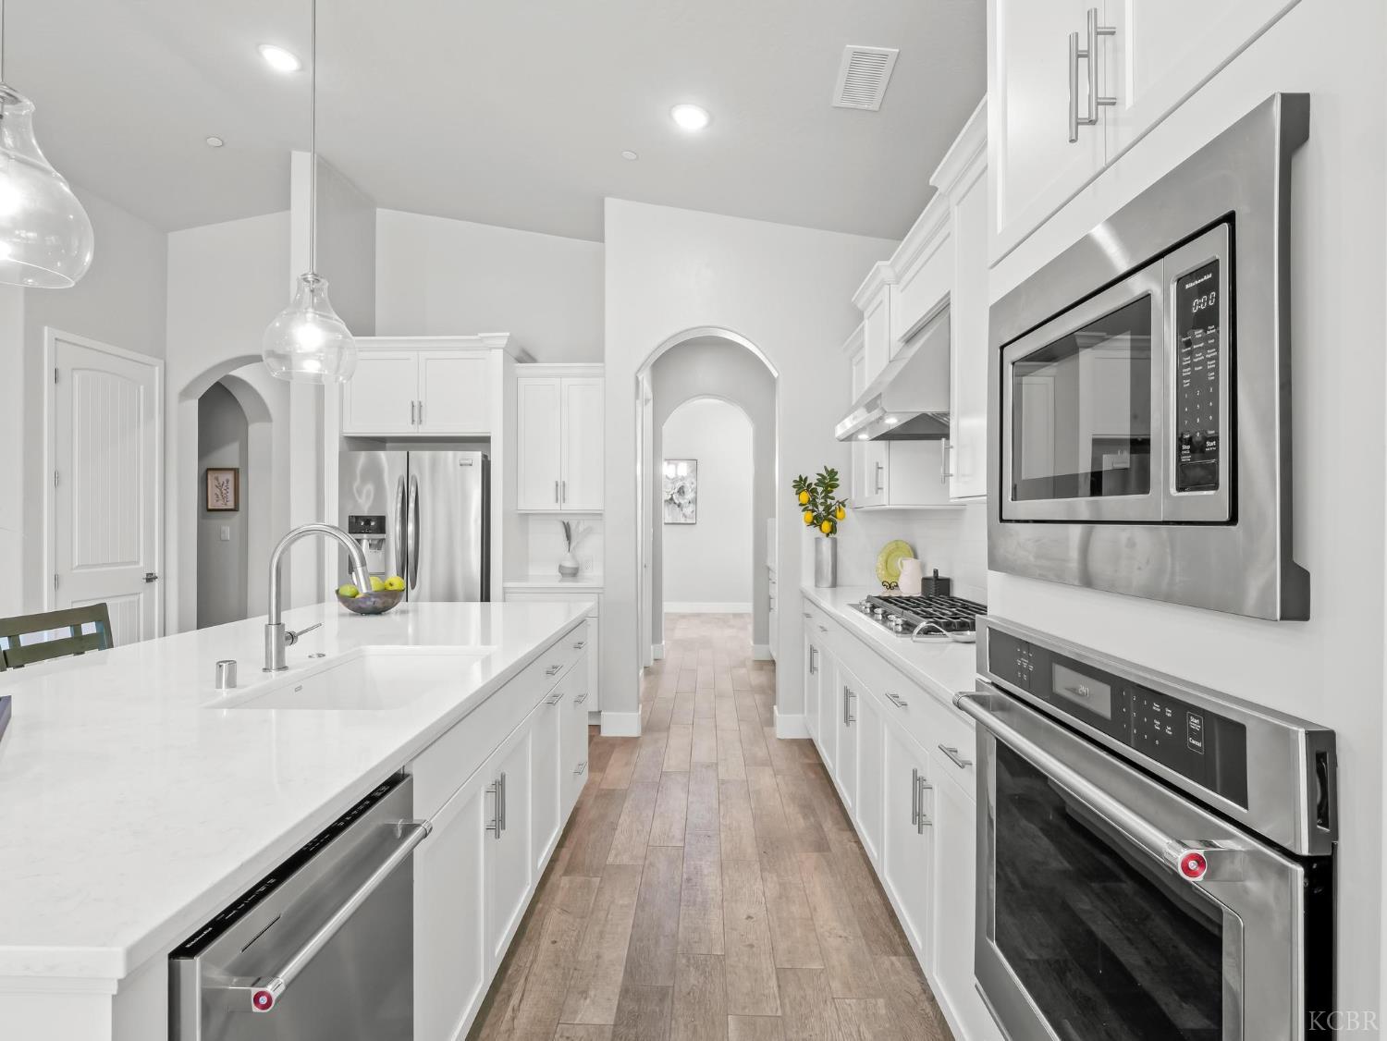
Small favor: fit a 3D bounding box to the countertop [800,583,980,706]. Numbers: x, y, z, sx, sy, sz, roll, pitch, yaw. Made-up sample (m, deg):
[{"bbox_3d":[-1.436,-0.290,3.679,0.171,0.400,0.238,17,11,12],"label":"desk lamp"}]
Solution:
[{"bbox_3d":[0.929,0.418,2.892,0.639,0.040,2.860,0,0,1],"label":"countertop"}]

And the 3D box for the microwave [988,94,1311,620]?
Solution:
[{"bbox_3d":[0.758,-0.153,0.997,0.420,0.490,0.677,0,0,1],"label":"microwave"}]

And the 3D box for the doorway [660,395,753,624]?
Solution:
[{"bbox_3d":[0.136,0.072,6.849,0.848,2.475,0.180,0,0,1],"label":"doorway"}]

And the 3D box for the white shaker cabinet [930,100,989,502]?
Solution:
[{"bbox_3d":[1.046,-0.632,2.259,0.420,1.135,0.550,0,0,1],"label":"white shaker cabinet"}]

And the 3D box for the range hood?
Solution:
[{"bbox_3d":[0.971,-0.576,2.975,0.560,0.405,0.890,0,0,1],"label":"range hood"}]

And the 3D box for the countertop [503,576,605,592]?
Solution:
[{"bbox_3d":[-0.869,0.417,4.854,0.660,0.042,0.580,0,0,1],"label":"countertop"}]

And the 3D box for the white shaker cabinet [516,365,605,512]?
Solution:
[{"bbox_3d":[-0.875,-0.545,4.993,0.623,0.980,0.330,0,0,1],"label":"white shaker cabinet"}]

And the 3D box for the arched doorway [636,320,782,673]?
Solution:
[{"bbox_3d":[0.088,0.073,4.442,0.850,2.475,0.205,0,0,1],"label":"arched doorway"}]

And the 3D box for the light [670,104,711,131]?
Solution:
[{"bbox_3d":[-0.013,-1.879,3.360,0.190,0.030,0.190,8,0,1],"label":"light"}]

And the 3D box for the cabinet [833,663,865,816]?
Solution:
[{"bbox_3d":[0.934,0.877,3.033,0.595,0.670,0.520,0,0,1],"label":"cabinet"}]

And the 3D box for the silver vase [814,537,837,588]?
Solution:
[{"bbox_3d":[0.775,0.249,4.235,0.134,0.296,0.134,0,0,1],"label":"silver vase"}]

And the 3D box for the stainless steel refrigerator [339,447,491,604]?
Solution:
[{"bbox_3d":[-1.754,0.435,4.863,0.900,1.750,0.770,0,0,1],"label":"stainless steel refrigerator"}]

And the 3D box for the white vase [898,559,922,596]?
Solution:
[{"bbox_3d":[1.115,0.285,3.648,0.125,0.191,0.110,0,0,1],"label":"white vase"}]

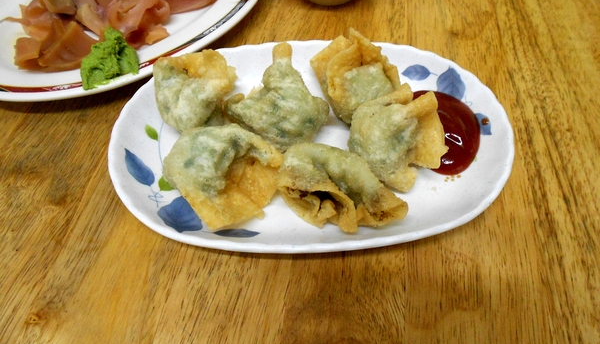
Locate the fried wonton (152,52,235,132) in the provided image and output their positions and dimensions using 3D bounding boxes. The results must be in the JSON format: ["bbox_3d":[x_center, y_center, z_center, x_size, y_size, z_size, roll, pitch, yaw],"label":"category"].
[{"bbox_3d":[-0.068,-0.053,0.299,0.050,0.043,0.054,0,57,0],"label":"fried wonton"}]

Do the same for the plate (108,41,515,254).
[{"bbox_3d":[0.008,-0.019,0.295,0.250,0.027,0.165,-4,57,-3],"label":"plate"}]

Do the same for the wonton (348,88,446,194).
[{"bbox_3d":[0.060,-0.022,0.282,0.058,0.042,0.068,0,57,0],"label":"wonton"}]

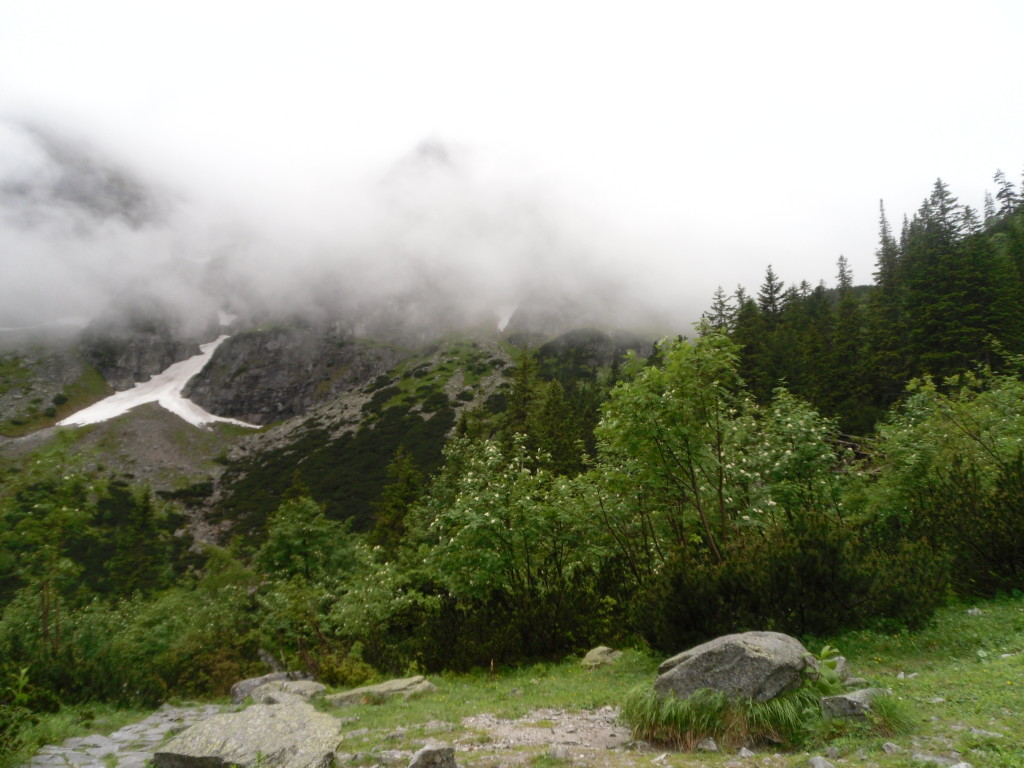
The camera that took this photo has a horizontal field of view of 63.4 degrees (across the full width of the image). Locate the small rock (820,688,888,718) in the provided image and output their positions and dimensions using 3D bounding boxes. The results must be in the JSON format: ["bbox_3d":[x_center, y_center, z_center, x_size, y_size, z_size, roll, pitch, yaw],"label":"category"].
[{"bbox_3d":[2.812,2.631,6.800,0.500,0.230,0.400,0,-7,0],"label":"small rock"}]

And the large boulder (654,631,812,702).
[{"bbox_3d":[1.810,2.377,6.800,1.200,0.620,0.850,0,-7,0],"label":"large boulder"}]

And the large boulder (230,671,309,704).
[{"bbox_3d":[-2.401,3.005,8.200,0.740,0.320,0.600,0,-7,0],"label":"large boulder"}]

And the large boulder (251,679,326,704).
[{"bbox_3d":[-2.051,2.840,7.600,0.640,0.260,0.520,0,-7,0],"label":"large boulder"}]

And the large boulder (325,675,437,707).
[{"bbox_3d":[-1.222,2.859,7.700,1.020,0.280,0.600,0,-7,0],"label":"large boulder"}]

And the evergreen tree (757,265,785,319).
[{"bbox_3d":[16.228,-2.166,52.000,2.700,10.700,2.700,0,-7,0],"label":"evergreen tree"}]

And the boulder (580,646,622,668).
[{"bbox_3d":[1.016,3.115,9.400,0.480,0.260,0.380,0,-7,0],"label":"boulder"}]

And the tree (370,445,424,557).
[{"bbox_3d":[-2.852,3.359,21.000,1.600,3.700,1.600,0,-7,0],"label":"tree"}]

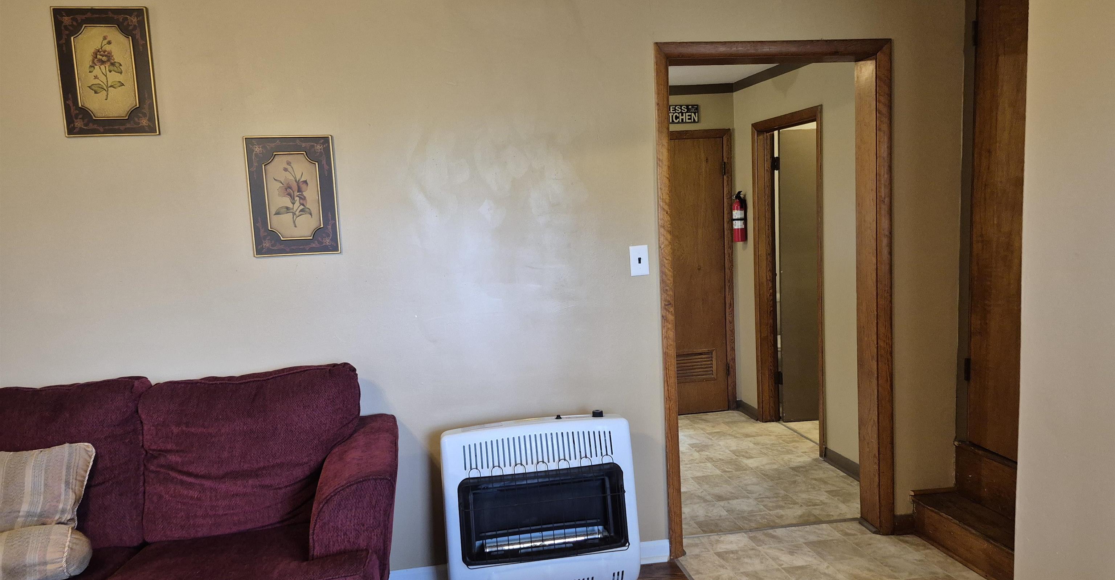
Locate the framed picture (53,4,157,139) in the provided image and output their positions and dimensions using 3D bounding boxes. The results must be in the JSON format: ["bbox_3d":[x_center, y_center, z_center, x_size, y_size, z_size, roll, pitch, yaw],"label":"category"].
[{"bbox_3d":[-1.527,-0.737,2.509,0.294,0.424,0.022,-4,6,-10],"label":"framed picture"}]

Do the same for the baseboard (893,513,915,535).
[{"bbox_3d":[1.522,1.026,3.237,0.093,0.090,0.015,-4,6,-10],"label":"baseboard"}]

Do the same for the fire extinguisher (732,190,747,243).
[{"bbox_3d":[1.210,-0.483,4.920,0.115,0.350,0.100,-4,6,-10],"label":"fire extinguisher"}]

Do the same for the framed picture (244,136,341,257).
[{"bbox_3d":[-0.963,-0.344,2.703,0.302,0.432,0.018,-4,6,-10],"label":"framed picture"}]

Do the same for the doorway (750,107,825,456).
[{"bbox_3d":[1.447,-0.058,4.538,0.140,1.980,0.870,-4,6,-10],"label":"doorway"}]

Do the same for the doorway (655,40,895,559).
[{"bbox_3d":[0.905,0.046,3.108,1.017,2.089,0.170,-4,6,-10],"label":"doorway"}]

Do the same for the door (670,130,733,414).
[{"bbox_3d":[0.865,-0.099,5.108,0.740,1.960,0.050,-4,6,-10],"label":"door"}]

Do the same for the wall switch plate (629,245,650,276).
[{"bbox_3d":[0.326,-0.116,2.940,0.071,0.116,0.009,-4,6,-9],"label":"wall switch plate"}]

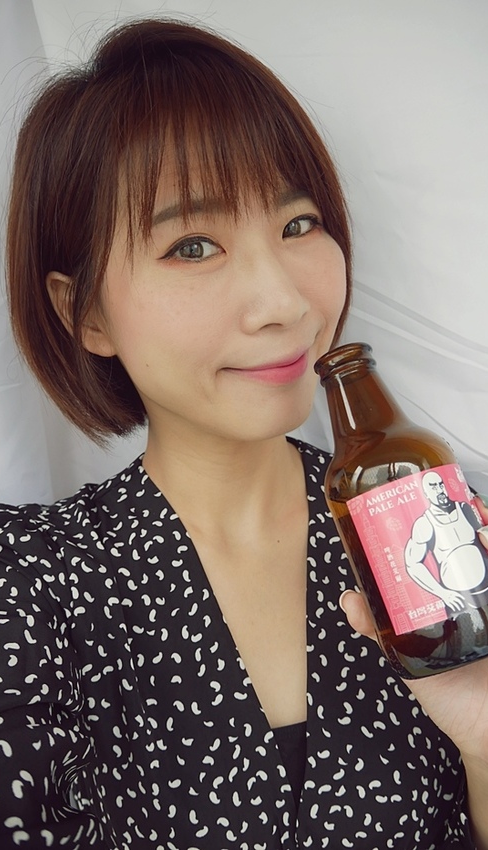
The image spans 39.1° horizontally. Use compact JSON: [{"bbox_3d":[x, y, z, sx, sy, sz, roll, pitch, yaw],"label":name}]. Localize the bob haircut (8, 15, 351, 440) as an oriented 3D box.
[{"bbox_3d":[-0.041,-0.113,0.418,0.185,0.232,0.207,-14,4,-35],"label":"bob haircut"}]

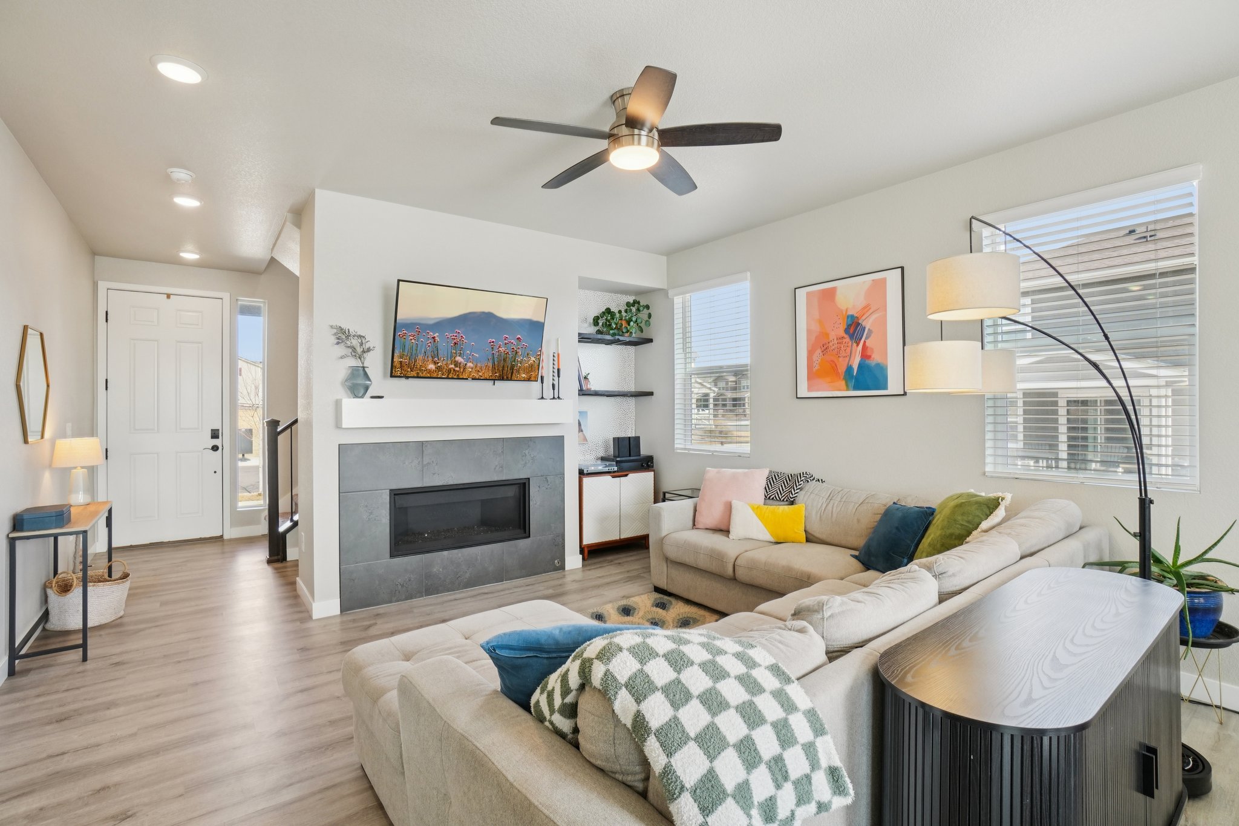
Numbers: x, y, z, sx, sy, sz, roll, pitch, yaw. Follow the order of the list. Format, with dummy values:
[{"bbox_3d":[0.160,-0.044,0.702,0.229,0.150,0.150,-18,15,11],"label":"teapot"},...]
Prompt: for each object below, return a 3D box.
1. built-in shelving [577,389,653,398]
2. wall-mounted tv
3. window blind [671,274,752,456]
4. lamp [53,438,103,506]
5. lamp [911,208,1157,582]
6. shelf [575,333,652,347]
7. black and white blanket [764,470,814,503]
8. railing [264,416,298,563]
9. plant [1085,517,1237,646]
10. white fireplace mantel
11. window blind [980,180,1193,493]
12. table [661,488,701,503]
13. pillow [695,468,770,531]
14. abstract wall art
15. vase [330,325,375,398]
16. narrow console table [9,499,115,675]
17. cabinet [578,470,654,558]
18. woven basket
[{"bbox_3d":[-0.113,-0.187,4.968,0.884,0.044,0.260,0,0,-34],"label":"built-in shelving"},{"bbox_3d":[-1.025,-0.551,3.690,1.100,0.630,0.060,-1,16,-37],"label":"wall-mounted tv"},{"bbox_3d":[0.796,-0.379,4.569,0.068,1.487,0.863,0,0,-40],"label":"window blind"},{"bbox_3d":[-3.524,0.393,3.370,0.240,0.432,0.240,-1,0,-32],"label":"lamp"},{"bbox_3d":[1.760,0.259,2.190,0.950,2.060,1.050,0,0,34],"label":"lamp"},{"bbox_3d":[-0.113,-0.720,4.963,0.884,0.044,0.260,0,0,-34],"label":"shelf"},{"bbox_3d":[1.165,0.502,3.520,0.220,0.230,0.400,-1,1,-38],"label":"black and white blanket"},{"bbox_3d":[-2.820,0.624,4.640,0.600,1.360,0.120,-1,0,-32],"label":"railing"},{"bbox_3d":[2.380,0.710,2.200,0.420,0.500,0.520,-1,0,-41],"label":"plant"},{"bbox_3d":[-1.138,-0.005,3.866,1.685,0.192,0.187,0,0,-34],"label":"white fireplace mantel"},{"bbox_3d":[2.400,-0.368,2.700,0.068,1.487,0.863,0,0,-40],"label":"window blind"},{"bbox_3d":[0.647,0.975,4.270,0.370,0.620,0.420,-1,0,-37],"label":"table"},{"bbox_3d":[0.810,0.625,3.700,0.480,0.470,0.170,0,-16,25],"label":"pillow"},{"bbox_3d":[1.584,-0.525,3.610,0.031,0.839,0.785,0,0,-40],"label":"abstract wall art"},{"bbox_3d":[-1.781,-0.347,3.453,0.260,0.489,0.218,0,0,-34],"label":"vase"},{"bbox_3d":[-3.467,1.011,3.261,0.296,0.728,1.217,0,0,-39],"label":"narrow console table"},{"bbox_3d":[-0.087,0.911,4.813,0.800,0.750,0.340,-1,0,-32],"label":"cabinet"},{"bbox_3d":[-3.380,1.139,3.270,0.380,0.340,0.380,-1,0,-32],"label":"woven basket"}]

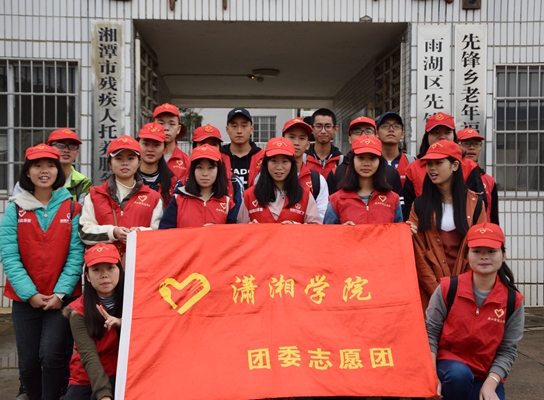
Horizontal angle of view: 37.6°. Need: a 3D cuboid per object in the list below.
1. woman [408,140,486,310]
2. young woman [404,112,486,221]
[{"bbox_3d":[0.982,0.475,4.500,0.500,1.620,0.400,0,0,16],"label":"woman"},{"bbox_3d":[1.061,0.309,4.950,0.500,1.700,0.350,0,0,9],"label":"young woman"}]

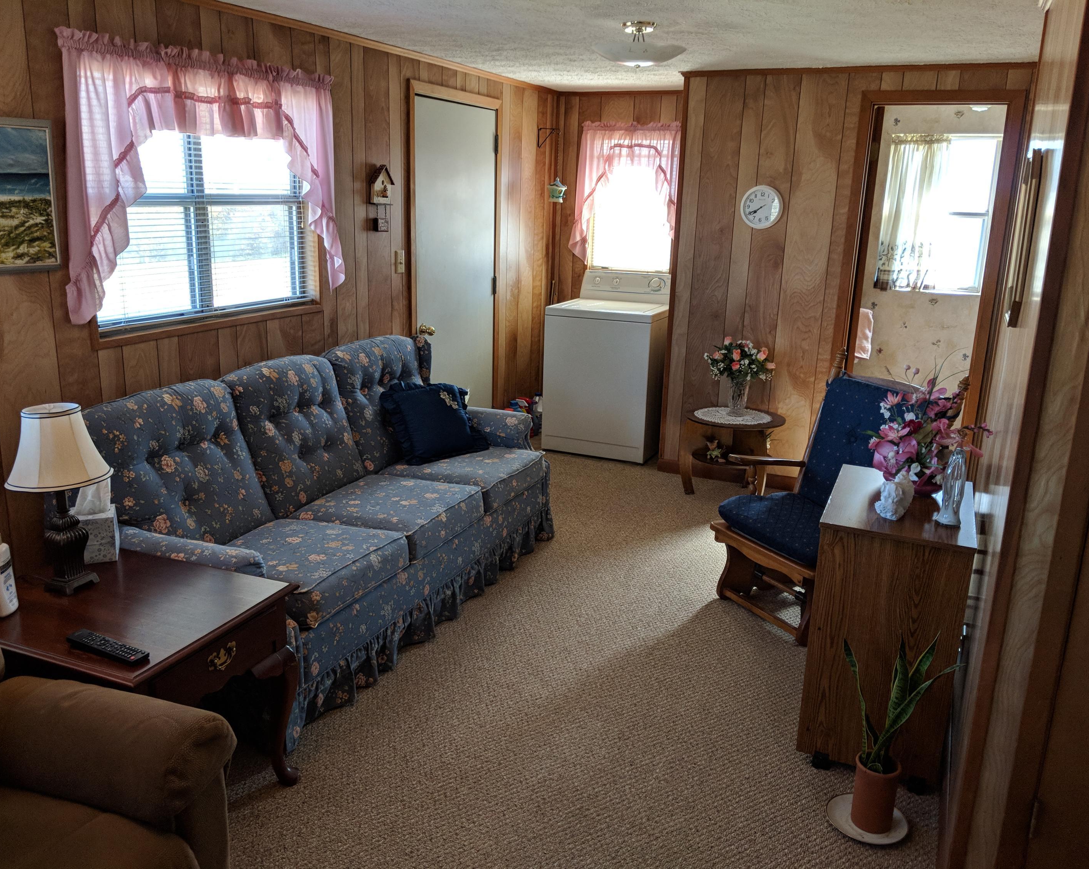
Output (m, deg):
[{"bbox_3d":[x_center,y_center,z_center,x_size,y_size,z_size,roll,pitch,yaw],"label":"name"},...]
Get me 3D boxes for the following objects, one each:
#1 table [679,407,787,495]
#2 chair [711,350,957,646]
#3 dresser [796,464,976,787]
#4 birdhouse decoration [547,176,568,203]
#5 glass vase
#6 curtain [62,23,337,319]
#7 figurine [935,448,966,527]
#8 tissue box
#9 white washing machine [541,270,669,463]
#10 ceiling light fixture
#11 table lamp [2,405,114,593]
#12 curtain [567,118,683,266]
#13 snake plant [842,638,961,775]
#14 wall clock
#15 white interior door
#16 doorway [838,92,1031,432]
[{"bbox_3d":[1.026,0.130,4.925,0.520,0.460,0.490,8,17,23],"label":"table"},{"bbox_3d":[1.117,0.230,3.584,0.710,0.980,0.660,-7,17,-30],"label":"chair"},{"bbox_3d":[1.039,0.563,2.761,0.390,0.760,0.620,8,16,21],"label":"dresser"},{"bbox_3d":[0.072,-1.553,5.742,0.120,0.160,0.120,-13,21,-42],"label":"birdhouse decoration"},{"bbox_3d":[1.062,-0.213,4.940,0.120,0.205,0.120,8,16,21],"label":"glass vase"},{"bbox_3d":[-1.166,-0.906,3.291,0.120,0.870,1.330,8,17,23],"label":"curtain"},{"bbox_3d":[1.117,0.141,2.469,0.060,0.212,0.070,-10,19,-36],"label":"figurine"},{"bbox_3d":[-1.278,0.284,2.560,0.112,0.130,0.112,-5,16,-24],"label":"tissue box"},{"bbox_3d":[0.436,-0.469,5.861,0.680,1.110,0.660,8,16,21],"label":"white washing machine"},{"bbox_3d":[0.358,-1.459,3.402,0.350,0.165,0.350,8,17,23],"label":"ceiling light fixture"},{"bbox_3d":[-1.249,0.168,2.337,0.247,0.474,0.247,8,16,21],"label":"table lamp"},{"bbox_3d":[0.526,-1.538,5.791,0.760,0.880,0.110,8,17,23],"label":"curtain"},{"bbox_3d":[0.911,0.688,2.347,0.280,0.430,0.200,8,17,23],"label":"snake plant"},{"bbox_3d":[1.168,-1.223,4.863,0.227,0.227,0.040,8,16,21],"label":"wall clock"},{"bbox_3d":[-0.485,-0.795,5.116,0.060,2.035,0.860,8,17,23],"label":"white interior door"},{"bbox_3d":[1.902,-0.639,4.655,0.720,2.125,0.120,8,17,23],"label":"doorway"}]

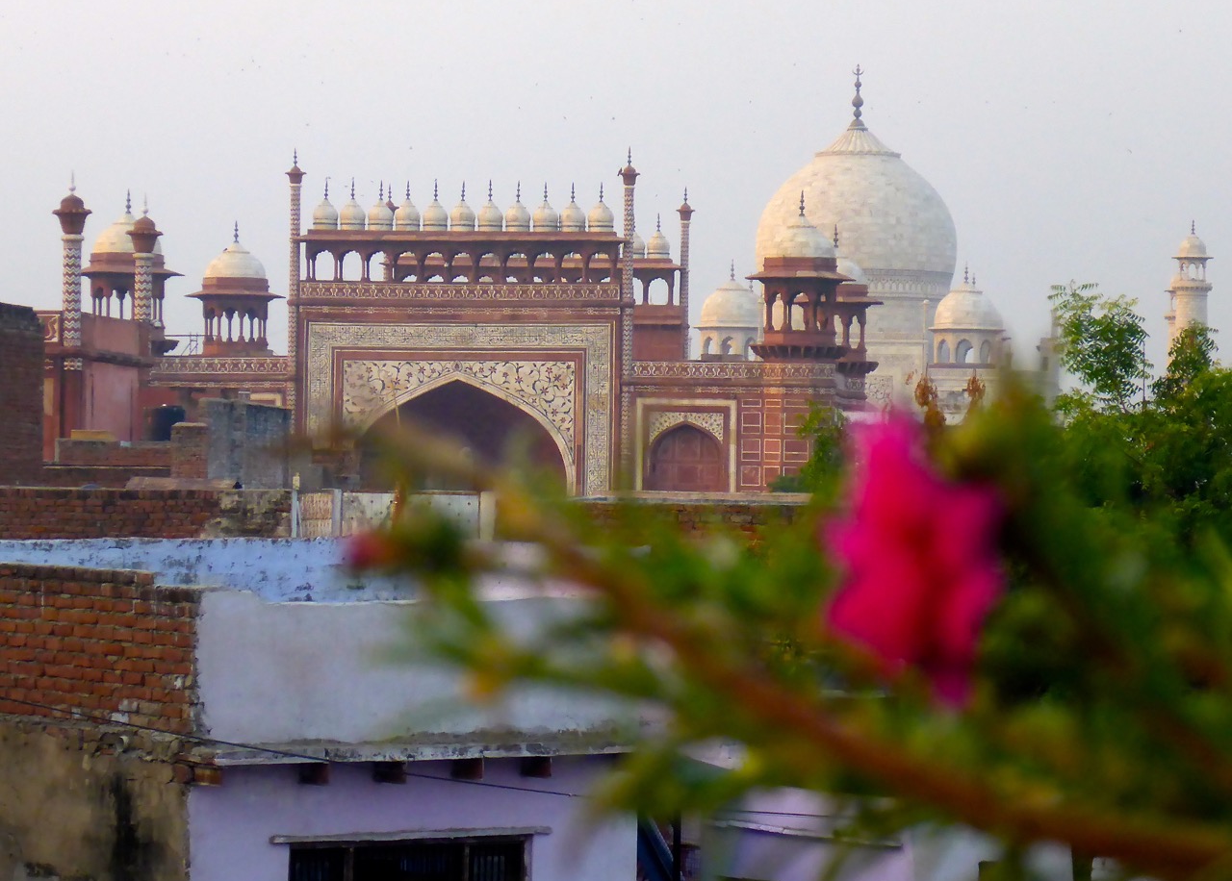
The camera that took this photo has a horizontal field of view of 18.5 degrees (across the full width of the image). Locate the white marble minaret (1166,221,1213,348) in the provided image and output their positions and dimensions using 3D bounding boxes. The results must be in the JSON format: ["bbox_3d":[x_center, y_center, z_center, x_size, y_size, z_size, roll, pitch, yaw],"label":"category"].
[{"bbox_3d":[81.125,-10.216,531.840,6.600,41.600,6.600,1,0,7],"label":"white marble minaret"}]

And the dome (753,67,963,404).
[{"bbox_3d":[37.515,-33.633,589.808,32.500,50.000,32.500,1,0,7],"label":"dome"}]

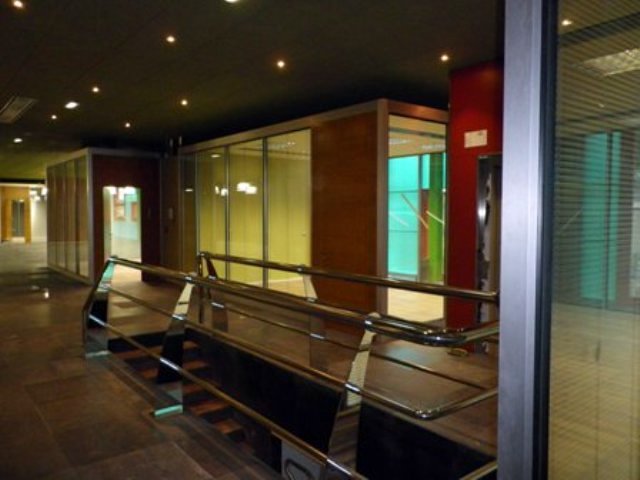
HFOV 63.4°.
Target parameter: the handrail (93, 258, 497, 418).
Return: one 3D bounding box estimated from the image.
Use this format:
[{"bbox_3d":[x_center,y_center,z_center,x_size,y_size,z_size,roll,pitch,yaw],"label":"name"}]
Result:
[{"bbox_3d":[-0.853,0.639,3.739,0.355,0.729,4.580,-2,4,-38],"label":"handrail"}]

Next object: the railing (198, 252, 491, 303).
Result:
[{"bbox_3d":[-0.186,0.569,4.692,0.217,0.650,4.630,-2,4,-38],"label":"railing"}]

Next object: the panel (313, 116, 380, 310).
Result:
[{"bbox_3d":[0.301,-0.215,6.868,0.089,2.659,1.320,-2,4,-38],"label":"panel"}]

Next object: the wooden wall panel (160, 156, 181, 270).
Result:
[{"bbox_3d":[-3.390,-0.480,11.843,0.512,2.719,0.089,-2,4,-38],"label":"wooden wall panel"}]

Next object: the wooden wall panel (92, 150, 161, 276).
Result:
[{"bbox_3d":[-4.158,-0.447,11.247,1.478,2.719,0.089,-2,4,-38],"label":"wooden wall panel"}]

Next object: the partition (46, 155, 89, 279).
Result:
[{"bbox_3d":[-6.062,-0.541,12.420,0.099,2.758,4.383,-2,4,-38],"label":"partition"}]

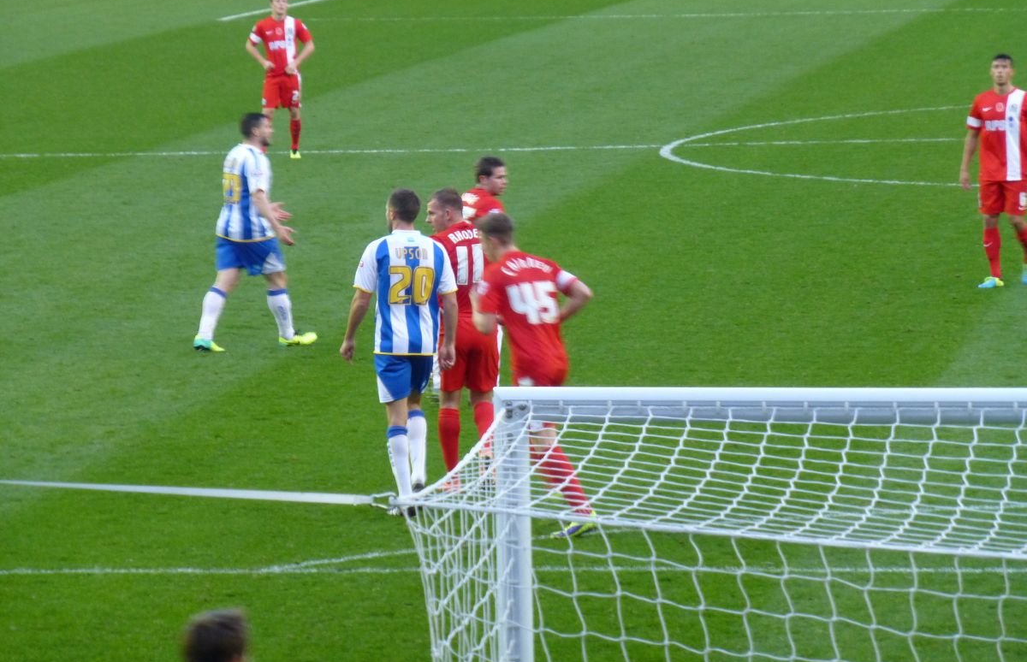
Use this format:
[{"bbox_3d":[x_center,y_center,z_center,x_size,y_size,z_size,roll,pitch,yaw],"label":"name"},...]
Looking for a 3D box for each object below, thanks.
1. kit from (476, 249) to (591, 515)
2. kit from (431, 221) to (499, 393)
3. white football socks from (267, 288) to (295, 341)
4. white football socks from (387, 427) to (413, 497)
[{"bbox_3d":[0.113,0.285,41.400,0.570,1.480,0.520,-4,6,-33],"label":"kit"},{"bbox_3d":[-0.277,-0.145,43.800,0.480,1.030,0.320,-2,5,-12],"label":"kit"},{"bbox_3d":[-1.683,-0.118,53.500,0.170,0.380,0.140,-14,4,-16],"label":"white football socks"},{"bbox_3d":[-0.652,0.770,42.450,0.140,0.430,0.150,-5,0,-19],"label":"white football socks"}]

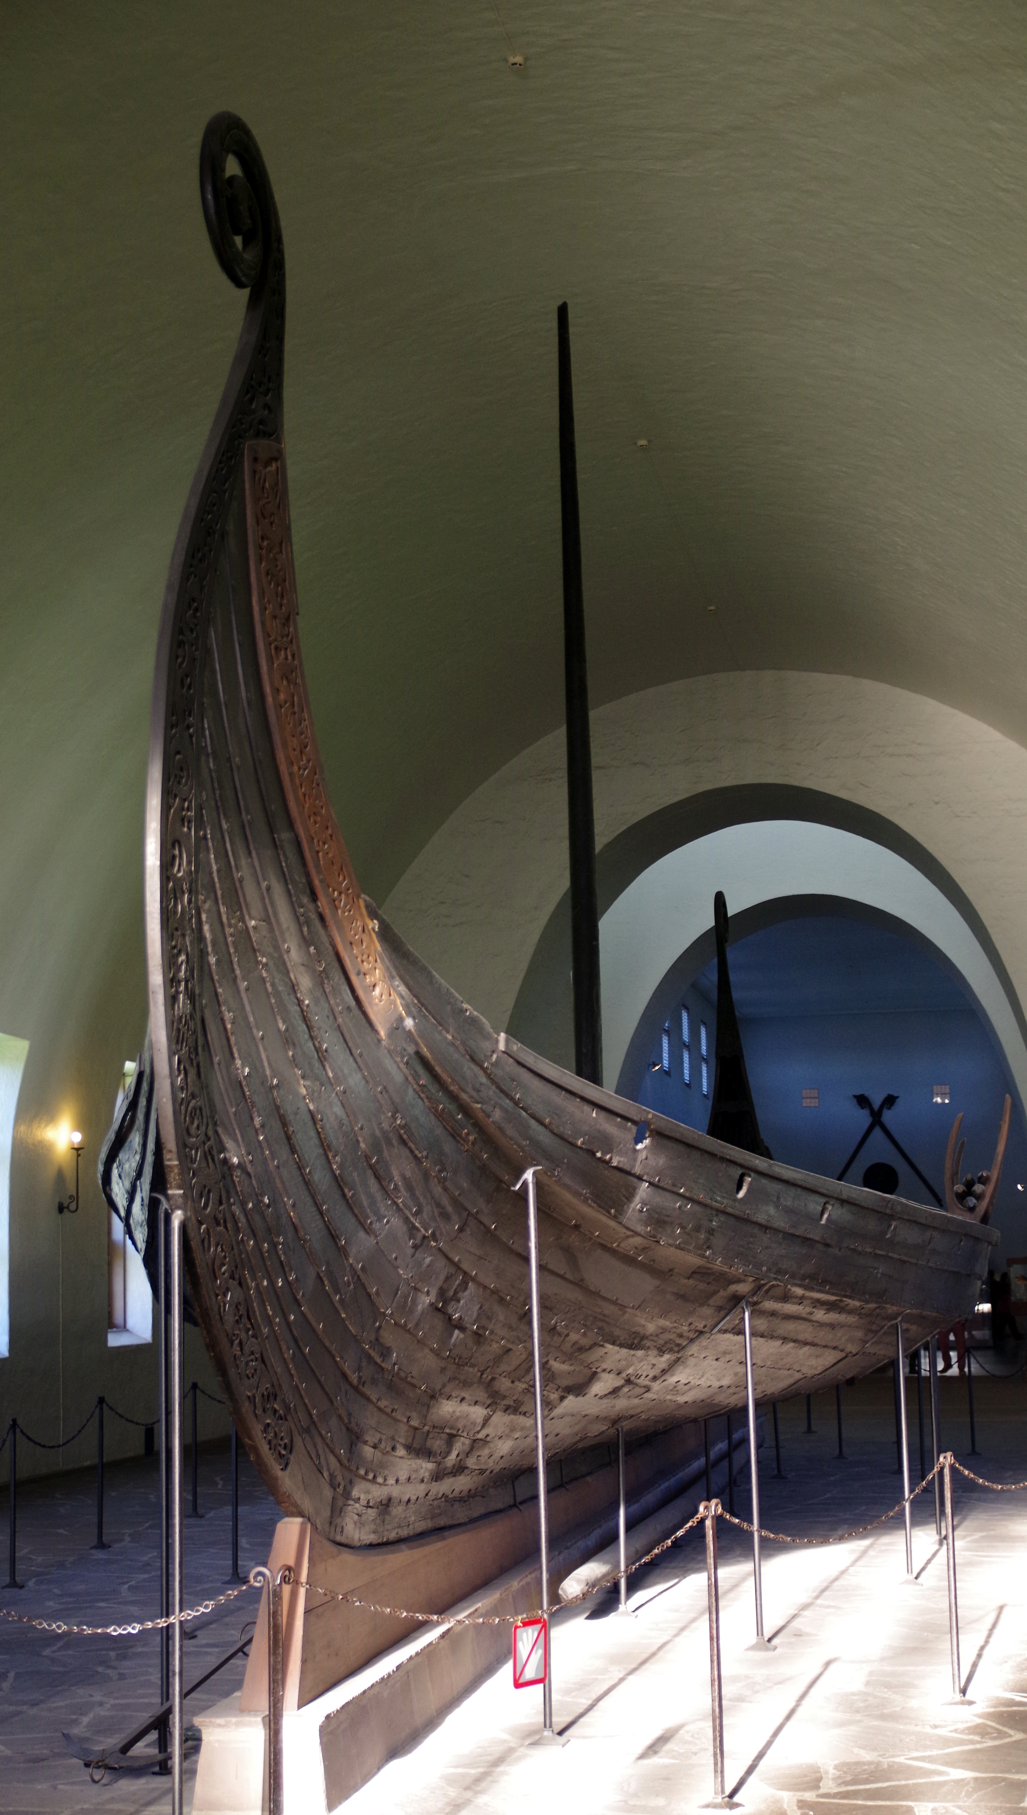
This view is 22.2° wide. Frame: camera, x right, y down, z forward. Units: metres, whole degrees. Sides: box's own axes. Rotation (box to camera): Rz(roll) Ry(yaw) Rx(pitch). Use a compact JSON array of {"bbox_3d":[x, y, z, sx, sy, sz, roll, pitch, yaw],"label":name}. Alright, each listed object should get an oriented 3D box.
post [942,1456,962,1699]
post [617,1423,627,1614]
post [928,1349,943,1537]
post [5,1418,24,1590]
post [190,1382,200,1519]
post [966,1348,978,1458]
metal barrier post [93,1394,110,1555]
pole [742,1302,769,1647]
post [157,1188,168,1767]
[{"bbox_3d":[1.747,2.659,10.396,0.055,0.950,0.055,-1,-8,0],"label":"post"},{"bbox_3d":[0.547,3.094,13.200,0.045,0.927,0.045,-1,-8,0],"label":"post"},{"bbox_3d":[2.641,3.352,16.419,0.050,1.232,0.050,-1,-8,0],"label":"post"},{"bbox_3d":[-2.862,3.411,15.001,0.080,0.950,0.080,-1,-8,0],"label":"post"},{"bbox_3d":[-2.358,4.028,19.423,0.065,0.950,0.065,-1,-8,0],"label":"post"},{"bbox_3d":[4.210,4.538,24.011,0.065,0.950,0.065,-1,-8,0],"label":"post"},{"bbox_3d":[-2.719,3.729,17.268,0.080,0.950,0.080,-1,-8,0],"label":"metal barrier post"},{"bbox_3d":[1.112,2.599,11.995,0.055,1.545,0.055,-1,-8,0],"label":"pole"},{"bbox_3d":[-1.251,2.044,9.316,0.045,1.991,0.045,-1,-8,0],"label":"post"}]

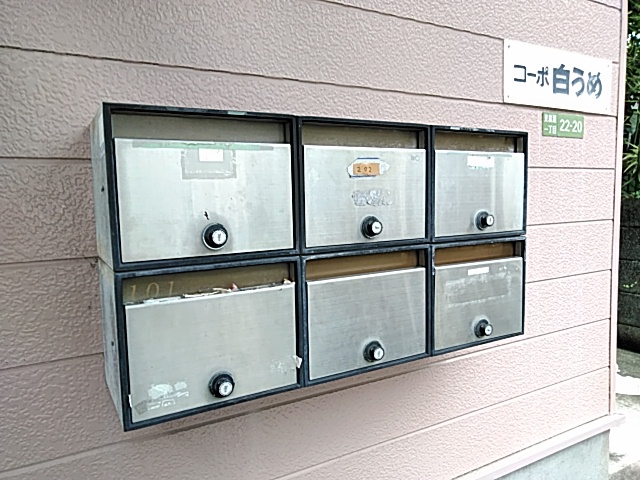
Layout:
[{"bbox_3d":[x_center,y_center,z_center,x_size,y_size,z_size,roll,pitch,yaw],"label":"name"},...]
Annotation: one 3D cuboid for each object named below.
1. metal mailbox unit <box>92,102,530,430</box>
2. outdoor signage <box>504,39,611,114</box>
[{"bbox_3d":[0.039,0.009,0.910,0.795,0.418,0.198,-4,6,-30],"label":"metal mailbox unit"},{"bbox_3d":[0.646,-0.422,1.314,0.458,0.149,0.015,-4,6,-30],"label":"outdoor signage"}]

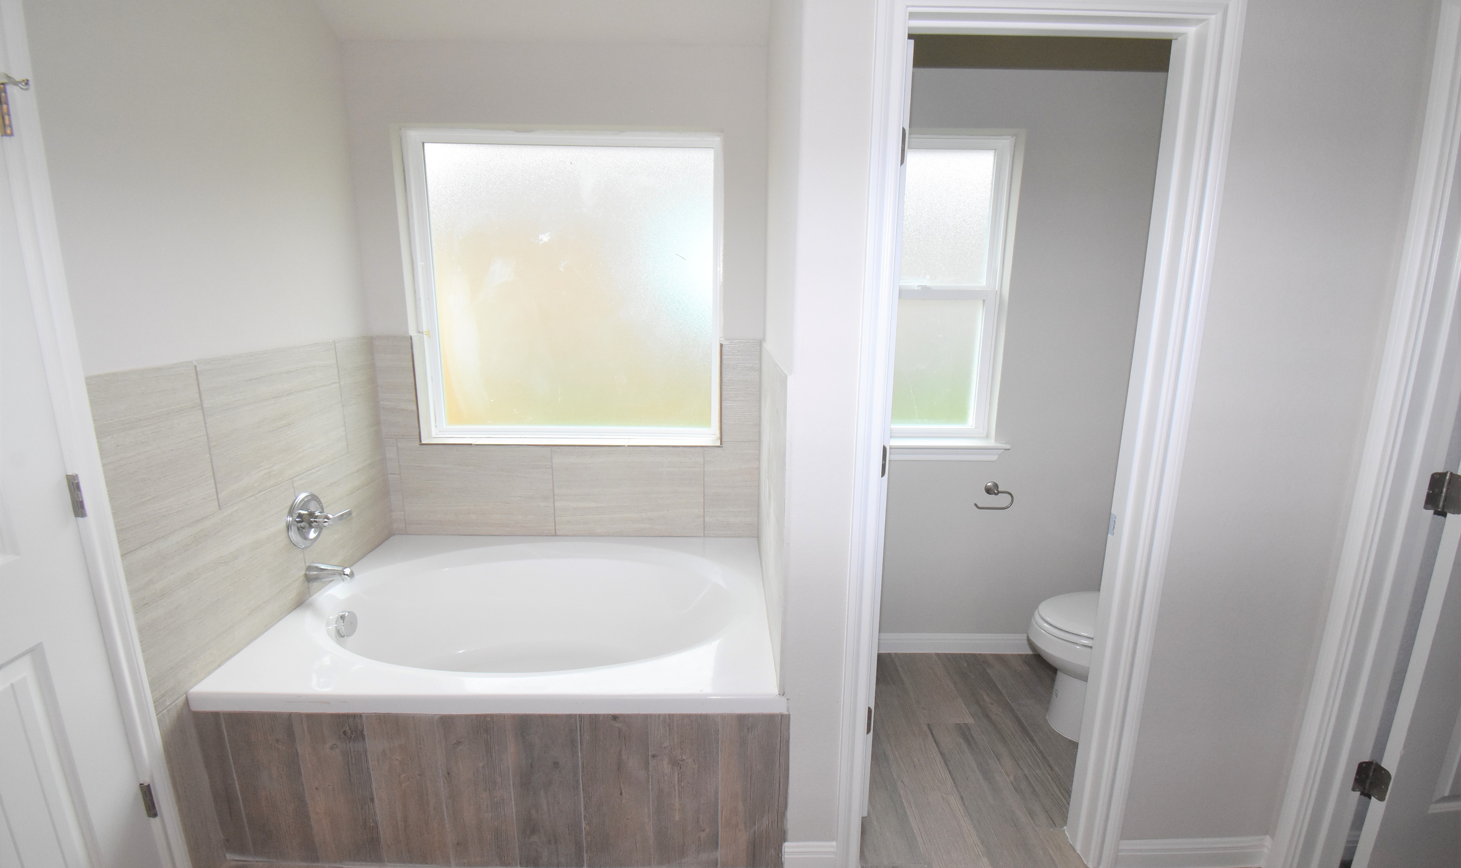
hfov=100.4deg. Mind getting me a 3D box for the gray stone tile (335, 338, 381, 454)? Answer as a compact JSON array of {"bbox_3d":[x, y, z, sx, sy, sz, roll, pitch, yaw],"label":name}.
[{"bbox_3d":[-1.385,-0.153,2.267,0.010,0.400,0.235,0,13,0],"label":"gray stone tile"}]

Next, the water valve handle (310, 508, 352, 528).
[{"bbox_3d":[-1.325,0.274,2.026,0.065,0.045,0.115,0,13,0],"label":"water valve handle"}]

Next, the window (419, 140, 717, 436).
[{"bbox_3d":[-0.618,-0.539,2.358,1.140,1.135,0.060,0,13,0],"label":"window"}]

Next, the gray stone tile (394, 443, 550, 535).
[{"bbox_3d":[-1.019,0.228,2.465,0.615,0.395,0.010,0,13,0],"label":"gray stone tile"}]

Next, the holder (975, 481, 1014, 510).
[{"bbox_3d":[1.069,0.247,2.475,0.148,0.122,0.070,0,13,0],"label":"holder"}]

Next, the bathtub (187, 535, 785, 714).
[{"bbox_3d":[-0.627,0.760,2.064,1.495,0.470,1.040,0,13,0],"label":"bathtub"}]

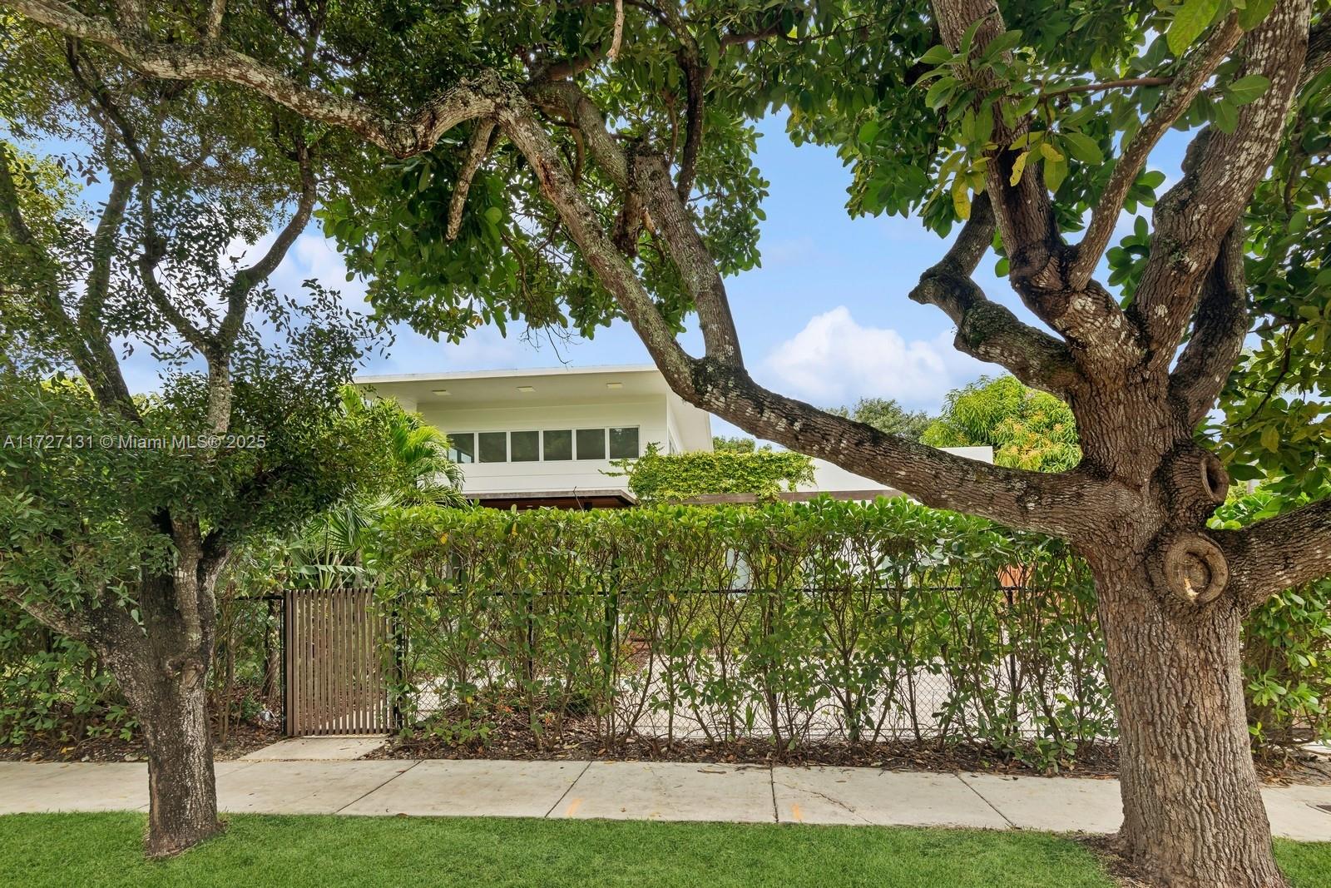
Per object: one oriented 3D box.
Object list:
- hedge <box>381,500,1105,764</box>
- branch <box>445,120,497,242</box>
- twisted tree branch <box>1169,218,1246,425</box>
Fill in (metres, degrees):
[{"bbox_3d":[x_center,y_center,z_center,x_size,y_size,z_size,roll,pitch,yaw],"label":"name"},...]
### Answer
[{"bbox_3d":[0.480,1.530,5.400,6.300,2.050,0.850,-2,-4,6],"label":"hedge"},{"bbox_3d":[-1.120,-1.500,3.600,0.270,0.680,0.220,-2,-4,6],"label":"branch"},{"bbox_3d":[3.080,-0.660,3.580,0.350,1.120,0.380,-4,-5,40],"label":"twisted tree branch"}]

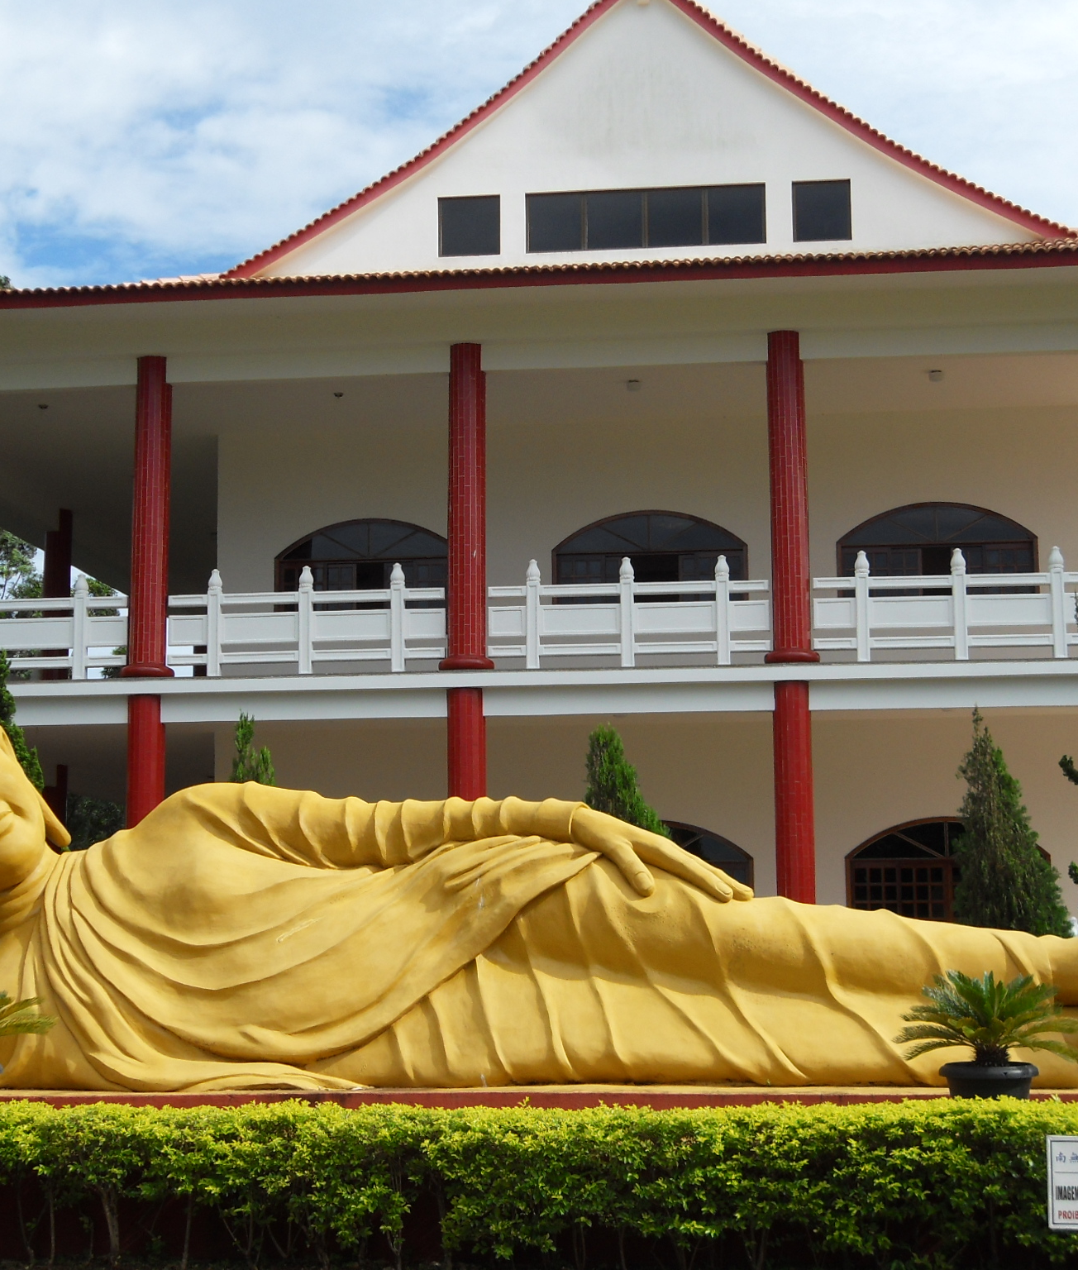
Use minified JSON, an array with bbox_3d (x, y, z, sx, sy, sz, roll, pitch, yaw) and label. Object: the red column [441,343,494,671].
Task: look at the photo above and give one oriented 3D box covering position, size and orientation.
[{"bbox_3d":[-0.918,-1.651,26.721,0.660,4.189,0.660,-1,-8,6],"label":"red column"}]

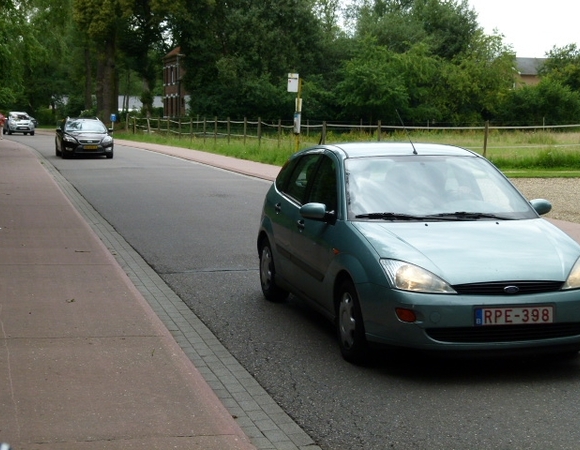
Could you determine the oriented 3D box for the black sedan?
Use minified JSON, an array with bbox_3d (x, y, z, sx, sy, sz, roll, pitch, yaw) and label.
[{"bbox_3d":[-7.720,-3.280,41.500,1.880,1.500,4.800,-2,6,-16],"label":"black sedan"}]

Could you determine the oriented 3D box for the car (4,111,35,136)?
[{"bbox_3d":[-20.050,-7.480,81.900,1.840,1.700,4.440,-2,6,-23],"label":"car"}]

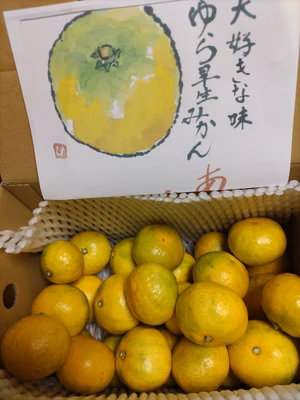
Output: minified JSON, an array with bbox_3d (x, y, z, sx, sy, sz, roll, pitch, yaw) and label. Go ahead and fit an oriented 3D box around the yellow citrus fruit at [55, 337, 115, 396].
[{"bbox_3d":[-0.067,0.173,0.315,0.061,0.057,0.061,-2,56,4],"label":"yellow citrus fruit"}]

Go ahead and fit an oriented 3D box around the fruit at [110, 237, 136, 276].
[{"bbox_3d":[-0.026,0.078,0.409,0.052,0.059,0.059,6,87,-27],"label":"fruit"}]

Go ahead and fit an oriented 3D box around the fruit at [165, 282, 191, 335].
[{"bbox_3d":[0.039,0.129,0.358,0.061,0.057,0.061,-2,56,4],"label":"fruit"}]

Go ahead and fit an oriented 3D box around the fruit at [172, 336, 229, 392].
[{"bbox_3d":[0.053,0.170,0.311,0.060,0.057,0.060,-2,56,4],"label":"fruit"}]

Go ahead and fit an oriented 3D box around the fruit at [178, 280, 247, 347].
[{"bbox_3d":[0.063,0.114,0.302,0.070,0.070,0.056,6,54,4],"label":"fruit"}]

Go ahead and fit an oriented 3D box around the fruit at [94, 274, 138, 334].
[{"bbox_3d":[-0.034,0.122,0.350,0.056,0.065,0.065,0,90,-38],"label":"fruit"}]

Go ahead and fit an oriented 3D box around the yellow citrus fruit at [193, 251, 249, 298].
[{"bbox_3d":[0.084,0.089,0.357,0.065,0.056,0.065,0,63,-31],"label":"yellow citrus fruit"}]

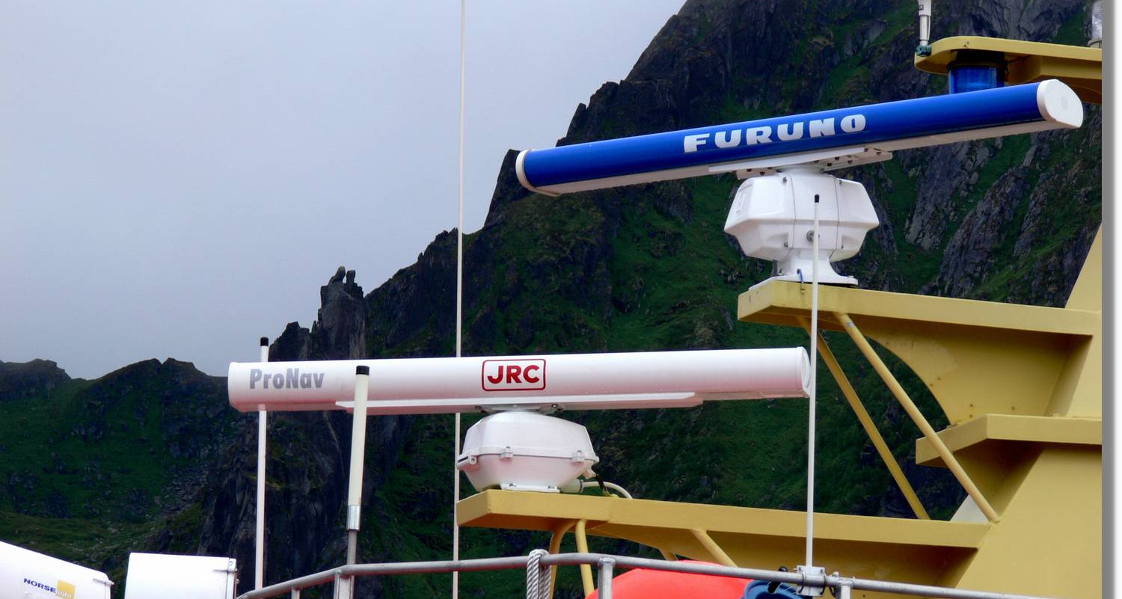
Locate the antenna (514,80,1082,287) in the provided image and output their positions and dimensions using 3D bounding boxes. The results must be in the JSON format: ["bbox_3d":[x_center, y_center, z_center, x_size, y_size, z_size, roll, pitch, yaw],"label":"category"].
[{"bbox_3d":[0.747,-0.304,21.300,2.020,0.540,0.420,-7,-13,36],"label":"antenna"}]

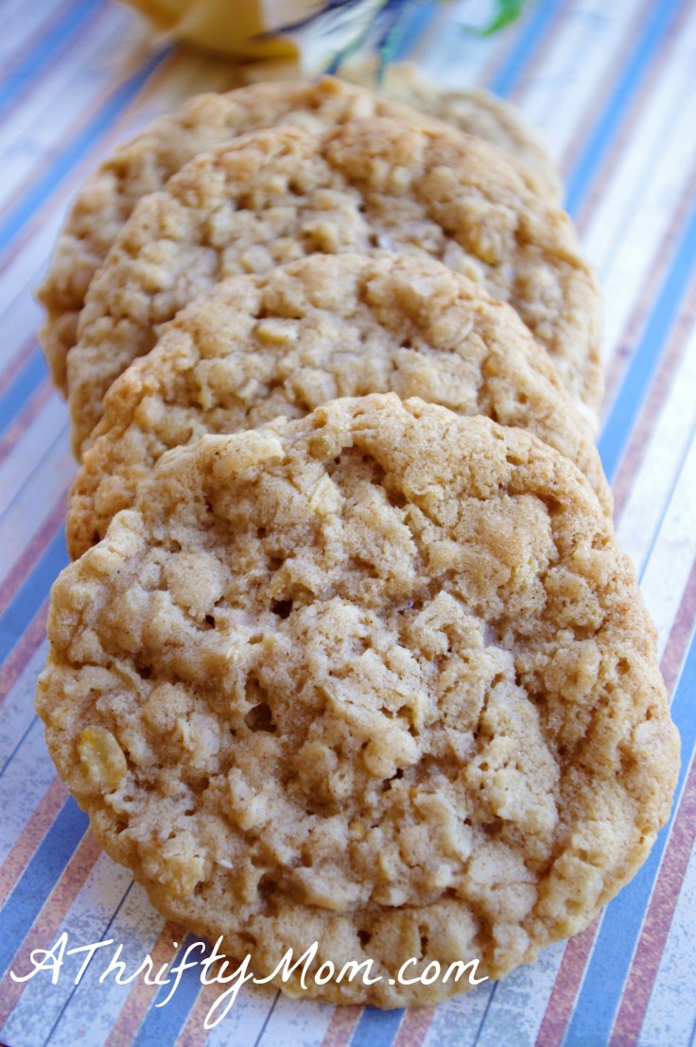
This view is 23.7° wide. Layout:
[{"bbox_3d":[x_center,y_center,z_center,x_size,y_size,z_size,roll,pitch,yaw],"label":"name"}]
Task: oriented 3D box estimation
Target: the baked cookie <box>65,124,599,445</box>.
[{"bbox_3d":[-0.002,-0.025,0.260,0.085,0.015,0.085,6,75,7],"label":"baked cookie"}]

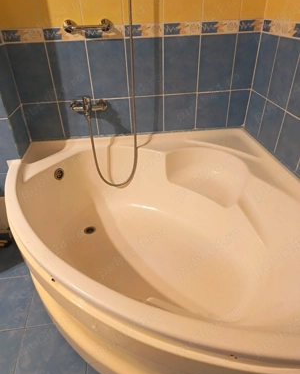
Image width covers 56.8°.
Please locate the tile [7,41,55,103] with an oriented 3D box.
[{"bbox_3d":[-0.620,-0.595,1.468,0.199,0.299,0.010,-5,34,-5],"label":"tile"}]

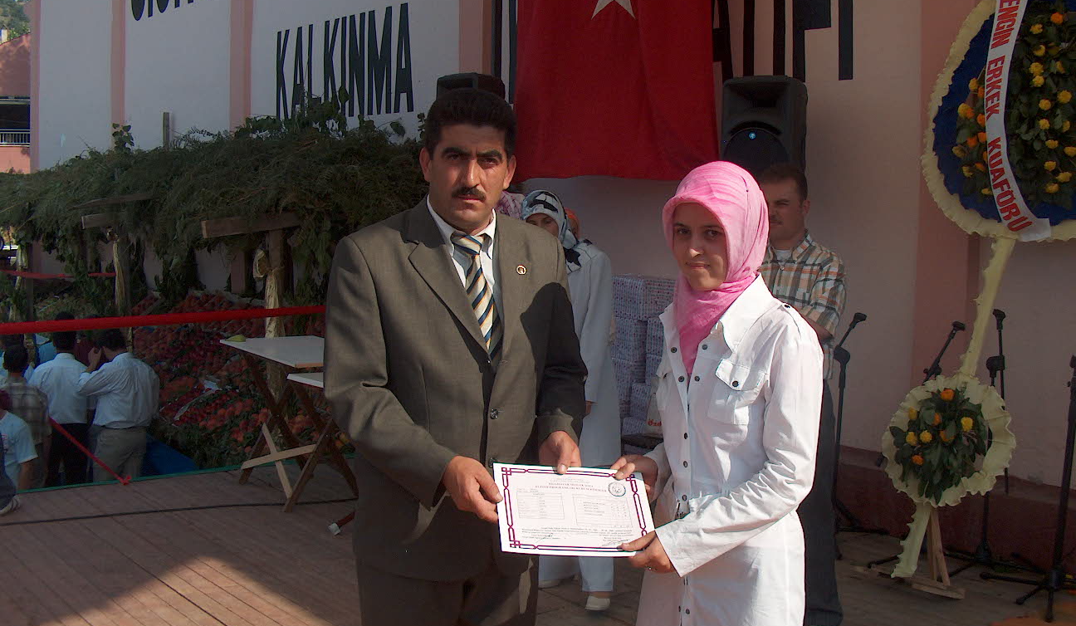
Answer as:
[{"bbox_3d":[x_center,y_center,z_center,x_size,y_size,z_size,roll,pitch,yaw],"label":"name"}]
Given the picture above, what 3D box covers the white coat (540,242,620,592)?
[{"bbox_3d":[0.135,0.408,4.528,0.440,1.350,0.310,3,6,21],"label":"white coat"}]

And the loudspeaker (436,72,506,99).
[{"bbox_3d":[-0.418,-1.181,7.180,0.360,0.600,0.340,5,8,40],"label":"loudspeaker"}]

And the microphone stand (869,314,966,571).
[{"bbox_3d":[1.695,0.559,5.067,0.420,1.070,0.480,-5,8,-41],"label":"microphone stand"}]

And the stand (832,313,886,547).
[{"bbox_3d":[1.425,0.535,5.327,0.430,1.060,0.460,-5,8,-41],"label":"stand"}]

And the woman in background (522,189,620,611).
[{"bbox_3d":[0.135,0.323,4.519,0.460,1.620,0.340,3,6,21],"label":"woman in background"}]

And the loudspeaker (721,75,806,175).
[{"bbox_3d":[1.063,-0.803,5.450,0.360,0.600,0.340,4,7,34],"label":"loudspeaker"}]

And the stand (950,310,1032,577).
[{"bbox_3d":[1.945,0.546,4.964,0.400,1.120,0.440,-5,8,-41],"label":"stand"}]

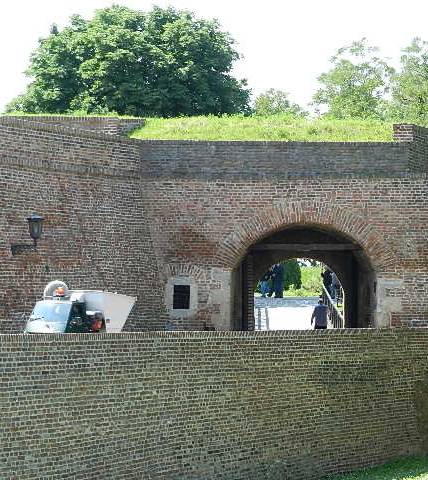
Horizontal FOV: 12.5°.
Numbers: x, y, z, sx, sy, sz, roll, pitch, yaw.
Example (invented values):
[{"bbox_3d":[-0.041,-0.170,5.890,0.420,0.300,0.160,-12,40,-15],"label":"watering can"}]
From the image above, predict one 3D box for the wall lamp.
[{"bbox_3d":[-4.520,-0.120,47.400,0.860,1.020,0.410,-1,-3,26],"label":"wall lamp"}]

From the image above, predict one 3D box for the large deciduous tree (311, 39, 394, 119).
[{"bbox_3d":[7.632,-4.849,108.300,4.800,12.000,4.800,0,-2,0],"label":"large deciduous tree"}]

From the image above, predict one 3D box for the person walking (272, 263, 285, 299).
[{"bbox_3d":[2.830,1.699,86.005,0.420,1.700,0.500,2,-3,-37],"label":"person walking"}]

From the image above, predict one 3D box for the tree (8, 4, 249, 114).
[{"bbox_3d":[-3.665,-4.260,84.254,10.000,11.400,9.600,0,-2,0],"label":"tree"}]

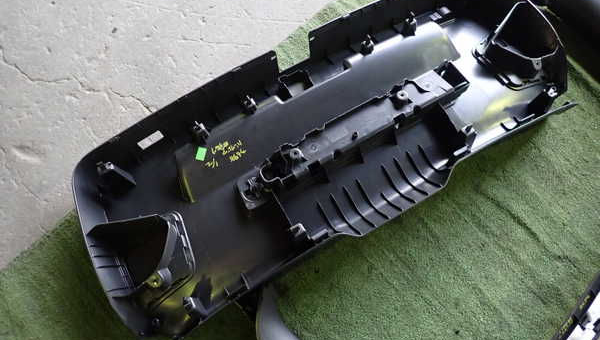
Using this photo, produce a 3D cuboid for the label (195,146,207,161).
[{"bbox_3d":[-0.205,-0.034,0.900,0.017,0.001,0.027,12,77,-3],"label":"label"}]

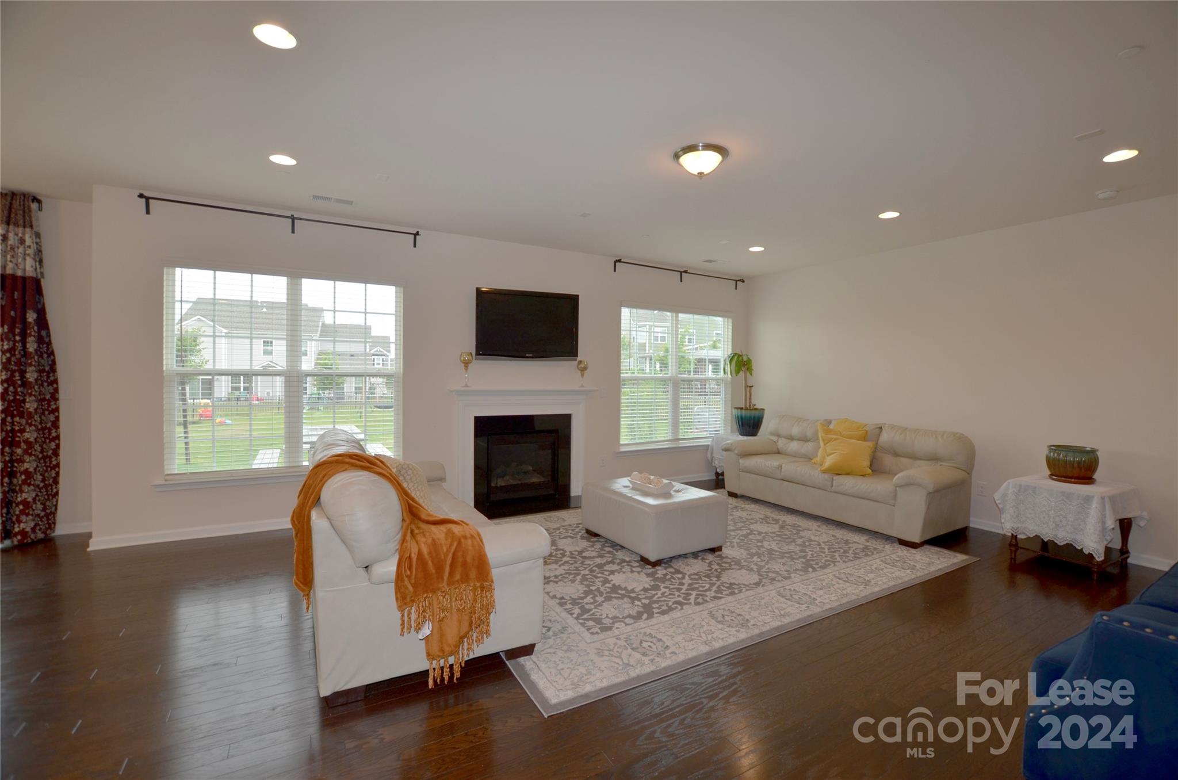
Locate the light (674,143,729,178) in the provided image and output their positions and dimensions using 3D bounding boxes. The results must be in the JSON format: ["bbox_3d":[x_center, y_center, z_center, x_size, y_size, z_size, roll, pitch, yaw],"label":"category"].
[{"bbox_3d":[0.696,-1.401,3.057,0.340,0.150,0.340,1,1,0],"label":"light"}]

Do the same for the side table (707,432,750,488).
[{"bbox_3d":[2.015,0.911,6.445,0.680,0.600,0.560,0,1,-30],"label":"side table"}]

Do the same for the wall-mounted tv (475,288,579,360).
[{"bbox_3d":[-0.628,-0.678,5.176,1.150,0.730,0.100,0,1,-30],"label":"wall-mounted tv"}]

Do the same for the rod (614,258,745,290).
[{"bbox_3d":[1.182,-1.426,6.055,2.040,0.130,0.110,0,2,-30],"label":"rod"}]

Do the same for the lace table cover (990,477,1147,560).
[{"bbox_3d":[3.537,0.896,3.594,0.780,0.410,0.620,0,2,-30],"label":"lace table cover"}]

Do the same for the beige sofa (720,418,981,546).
[{"bbox_3d":[2.486,0.787,5.029,0.970,0.925,2.140,0,2,-30],"label":"beige sofa"}]

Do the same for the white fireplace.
[{"bbox_3d":[-0.663,0.584,5.115,1.580,1.210,0.210,0,2,-30],"label":"white fireplace"}]

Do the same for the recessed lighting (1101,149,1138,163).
[{"bbox_3d":[3.199,-1.411,2.948,0.170,0.040,0.170,0,2,-30],"label":"recessed lighting"}]

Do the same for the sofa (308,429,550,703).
[{"bbox_3d":[-1.153,0.778,3.053,1.010,0.945,2.120,0,2,-30],"label":"sofa"}]

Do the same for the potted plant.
[{"bbox_3d":[2.107,0.061,6.487,0.450,1.110,0.450,0,1,-30],"label":"potted plant"}]

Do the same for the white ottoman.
[{"bbox_3d":[0.512,1.028,3.990,0.740,0.423,0.990,0,2,-30],"label":"white ottoman"}]

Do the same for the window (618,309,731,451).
[{"bbox_3d":[1.147,-0.130,6.205,1.795,1.670,0.100,0,2,-30],"label":"window"}]

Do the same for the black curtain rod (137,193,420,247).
[{"bbox_3d":[-2.446,-1.384,4.069,1.950,0.130,0.110,0,2,-30],"label":"black curtain rod"}]

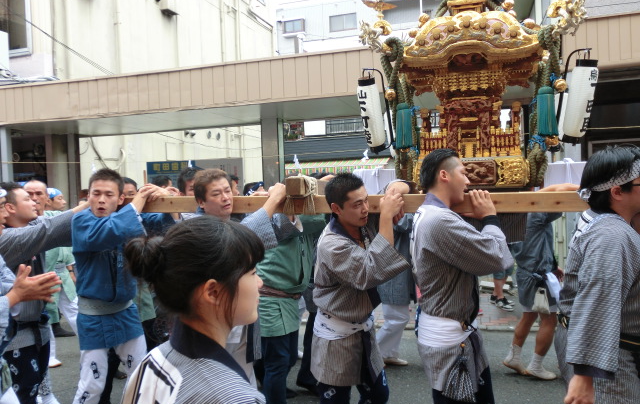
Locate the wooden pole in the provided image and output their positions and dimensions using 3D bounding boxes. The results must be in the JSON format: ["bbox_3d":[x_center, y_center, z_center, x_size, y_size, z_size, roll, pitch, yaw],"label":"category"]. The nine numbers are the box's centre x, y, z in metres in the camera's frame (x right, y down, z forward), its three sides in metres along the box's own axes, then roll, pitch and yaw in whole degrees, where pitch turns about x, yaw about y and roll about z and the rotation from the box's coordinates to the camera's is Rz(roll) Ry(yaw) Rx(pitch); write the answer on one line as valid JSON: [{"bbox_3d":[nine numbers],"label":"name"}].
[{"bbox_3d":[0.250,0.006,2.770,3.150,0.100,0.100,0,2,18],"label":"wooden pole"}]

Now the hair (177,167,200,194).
[{"bbox_3d":[-0.815,-0.137,3.260,0.210,0.200,0.180,-1,2,42],"label":"hair"}]

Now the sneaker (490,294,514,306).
[{"bbox_3d":[2.180,1.172,6.180,0.290,0.110,0.105,-1,2,29],"label":"sneaker"}]

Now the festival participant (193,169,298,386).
[{"bbox_3d":[-0.430,0.665,2.800,0.550,1.660,0.580,-1,2,34],"label":"festival participant"}]

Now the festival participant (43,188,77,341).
[{"bbox_3d":[-2.370,0.695,4.850,0.520,1.640,0.500,-1,2,20],"label":"festival participant"}]

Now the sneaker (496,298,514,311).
[{"bbox_3d":[2.140,1.185,5.990,0.105,0.110,0.285,-4,2,-44],"label":"sneaker"}]

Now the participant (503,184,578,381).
[{"bbox_3d":[1.760,0.565,4.060,0.660,1.620,0.550,-2,2,18],"label":"participant"}]

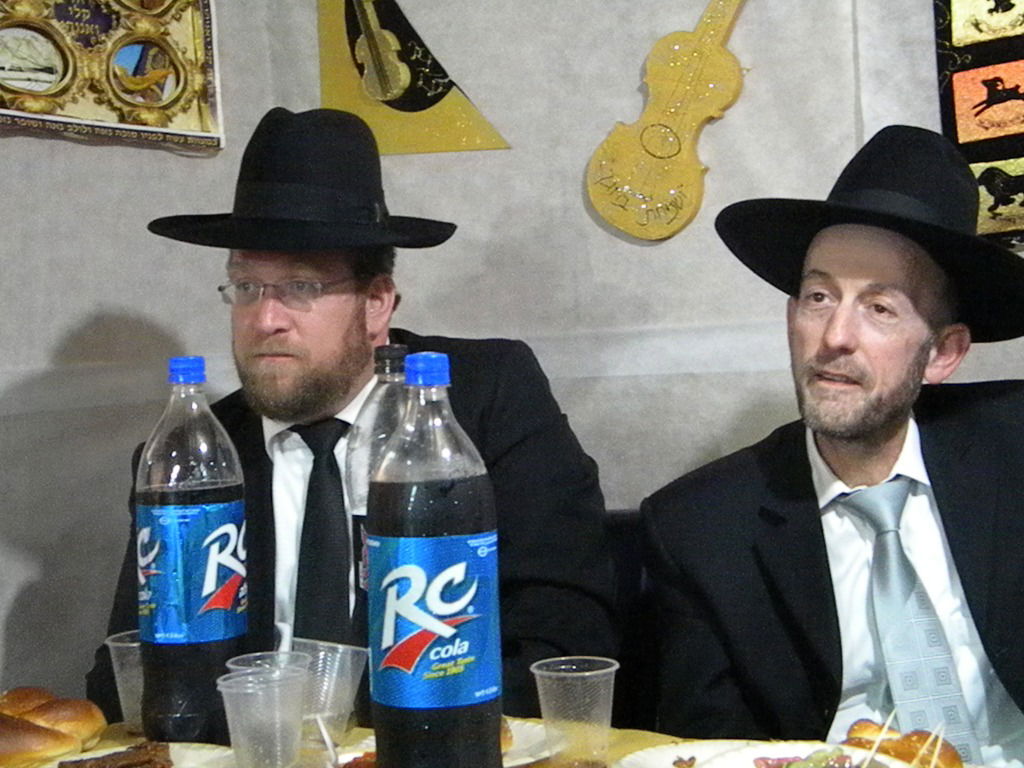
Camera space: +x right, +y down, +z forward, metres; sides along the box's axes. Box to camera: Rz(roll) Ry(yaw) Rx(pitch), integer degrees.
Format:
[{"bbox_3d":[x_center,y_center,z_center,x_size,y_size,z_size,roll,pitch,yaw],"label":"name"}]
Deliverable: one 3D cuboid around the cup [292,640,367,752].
[{"bbox_3d":[-0.159,0.263,1.405,0.073,0.085,0.073,5,-5,0],"label":"cup"}]

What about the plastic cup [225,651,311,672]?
[{"bbox_3d":[-0.188,0.260,1.298,0.069,0.082,0.069,-2,0,0],"label":"plastic cup"}]

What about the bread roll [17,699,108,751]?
[{"bbox_3d":[-0.377,0.285,1.385,0.080,0.047,0.065,-2,0,0],"label":"bread roll"}]

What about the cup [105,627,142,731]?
[{"bbox_3d":[-0.317,0.263,1.443,0.069,0.082,0.069,-2,0,0],"label":"cup"}]

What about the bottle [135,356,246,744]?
[{"bbox_3d":[-0.265,0.141,1.376,0.091,0.324,0.091,-2,0,0],"label":"bottle"}]

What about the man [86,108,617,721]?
[{"bbox_3d":[-0.161,0.340,1.692,0.600,1.280,0.640,-2,0,22],"label":"man"}]

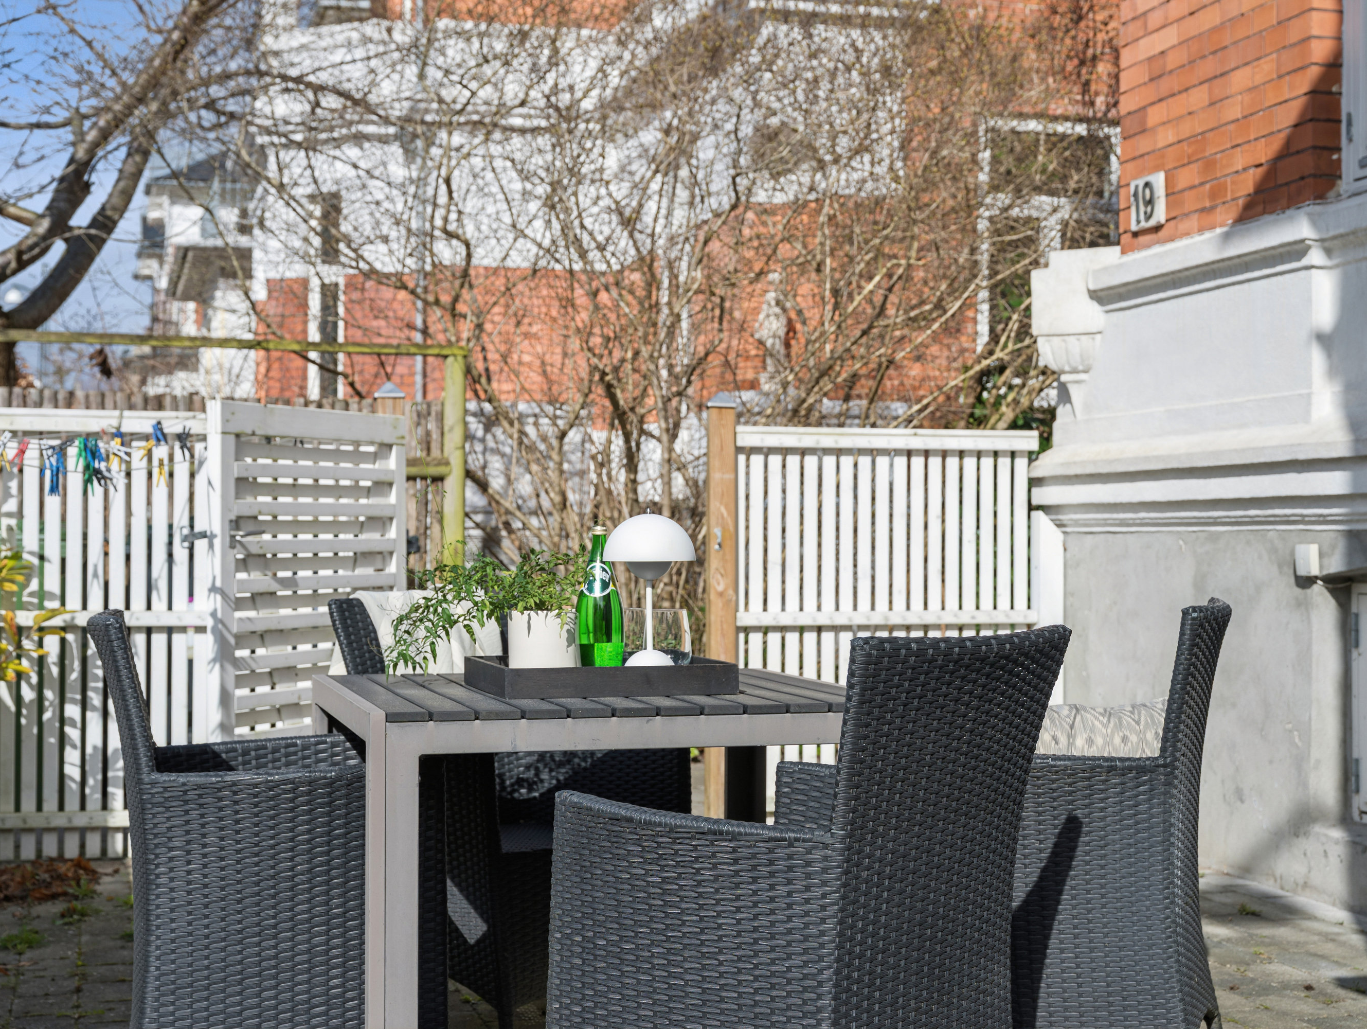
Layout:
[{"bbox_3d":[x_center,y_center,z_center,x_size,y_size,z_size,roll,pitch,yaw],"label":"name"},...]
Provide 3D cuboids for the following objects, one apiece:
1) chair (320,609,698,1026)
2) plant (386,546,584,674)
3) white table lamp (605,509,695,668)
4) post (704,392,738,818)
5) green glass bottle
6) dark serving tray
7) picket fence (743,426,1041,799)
[{"bbox_3d":[-0.401,0.612,4.530,0.620,0.860,0.570,0,-1,44],"label":"chair"},{"bbox_3d":[-0.335,0.170,3.500,0.345,0.240,0.250,0,-1,0],"label":"plant"},{"bbox_3d":[-0.058,0.142,3.550,0.160,0.298,0.160,0,-1,0],"label":"white table lamp"},{"bbox_3d":[0.120,0.335,6.760,0.083,1.470,0.083,0,-1,-15],"label":"post"},{"bbox_3d":[-0.145,0.155,3.580,0.084,0.276,0.084,0,-1,0],"label":"green glass bottle"},{"bbox_3d":[-0.148,0.276,3.563,0.400,0.050,0.345,0,-1,-15],"label":"dark serving tray"},{"bbox_3d":[0.694,0.368,6.880,1.090,1.340,0.060,0,-1,-15],"label":"picket fence"}]

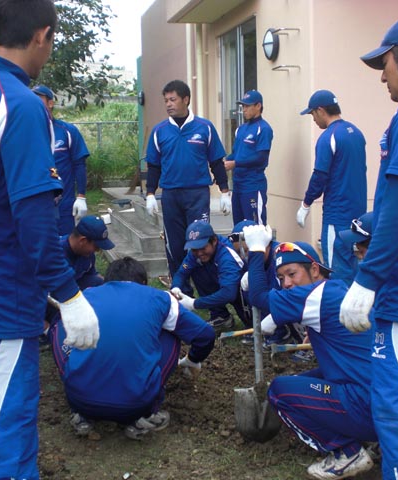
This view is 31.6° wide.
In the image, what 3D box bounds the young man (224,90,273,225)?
[{"bbox_3d":[0.430,-0.444,6.050,0.460,1.720,0.370,7,12,43],"label":"young man"}]

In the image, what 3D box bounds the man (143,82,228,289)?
[{"bbox_3d":[-0.092,-0.397,5.648,0.620,1.740,0.360,1,8,17],"label":"man"}]

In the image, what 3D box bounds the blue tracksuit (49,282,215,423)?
[{"bbox_3d":[-0.299,0.482,3.164,0.700,0.620,0.640,-1,8,2],"label":"blue tracksuit"}]

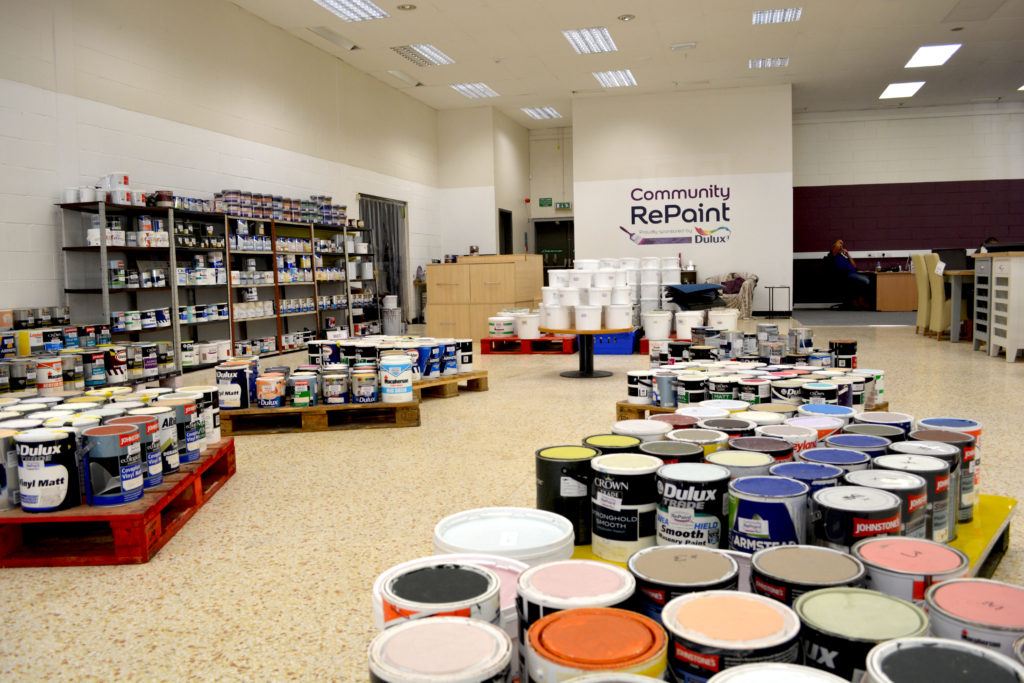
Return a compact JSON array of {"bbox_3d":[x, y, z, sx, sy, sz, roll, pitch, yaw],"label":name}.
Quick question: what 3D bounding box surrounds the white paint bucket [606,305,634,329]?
[{"bbox_3d":[0.930,-0.226,6.690,0.234,0.208,0.234,-1,5,0],"label":"white paint bucket"}]

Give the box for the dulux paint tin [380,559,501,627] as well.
[{"bbox_3d":[-0.111,0.507,1.253,0.183,0.230,0.183,-1,5,-6],"label":"dulux paint tin"}]

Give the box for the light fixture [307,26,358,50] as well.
[{"bbox_3d":[-2.400,-4.165,10.493,0.260,0.100,1.150,1,6,16],"label":"light fixture"}]

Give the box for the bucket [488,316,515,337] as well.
[{"bbox_3d":[-0.118,-0.161,8.830,0.295,0.230,0.295,-1,5,0],"label":"bucket"}]

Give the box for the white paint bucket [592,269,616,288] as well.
[{"bbox_3d":[0.803,-0.548,6.680,0.205,0.162,0.205,0,5,7],"label":"white paint bucket"}]

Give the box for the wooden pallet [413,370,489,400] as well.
[{"bbox_3d":[-0.893,0.304,5.973,1.200,0.144,0.800,4,7,42],"label":"wooden pallet"}]

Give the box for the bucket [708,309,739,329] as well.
[{"bbox_3d":[2.350,-0.206,8.522,0.330,0.285,0.330,-1,5,0],"label":"bucket"}]

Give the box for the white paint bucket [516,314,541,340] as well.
[{"bbox_3d":[0.195,-0.158,8.640,0.270,0.265,0.270,0,5,1],"label":"white paint bucket"}]

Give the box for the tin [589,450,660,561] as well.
[{"bbox_3d":[0.303,0.434,2.017,0.187,0.239,0.187,-1,6,0],"label":"tin"}]

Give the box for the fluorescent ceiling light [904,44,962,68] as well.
[{"bbox_3d":[6.547,-4.465,11.968,0.600,0.070,1.200,1,6,16],"label":"fluorescent ceiling light"}]

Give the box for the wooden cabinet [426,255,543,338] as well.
[{"bbox_3d":[-0.344,-0.598,10.387,1.252,1.125,1.067,1,6,21],"label":"wooden cabinet"}]

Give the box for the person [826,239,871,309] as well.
[{"bbox_3d":[6.566,-1.309,14.900,0.800,1.330,0.520,0,6,11],"label":"person"}]

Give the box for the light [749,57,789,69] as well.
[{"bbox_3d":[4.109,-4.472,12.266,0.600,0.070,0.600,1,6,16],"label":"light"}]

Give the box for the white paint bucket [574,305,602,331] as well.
[{"bbox_3d":[0.653,-0.210,6.541,0.234,0.210,0.234,-1,5,0],"label":"white paint bucket"}]

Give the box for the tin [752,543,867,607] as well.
[{"bbox_3d":[0.512,0.498,1.339,0.183,0.230,0.183,1,6,21],"label":"tin"}]

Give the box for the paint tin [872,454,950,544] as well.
[{"bbox_3d":[1.046,0.428,2.023,0.179,0.220,0.179,0,5,0],"label":"paint tin"}]

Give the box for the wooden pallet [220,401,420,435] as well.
[{"bbox_3d":[-1.219,0.419,4.885,1.200,0.145,0.800,-2,6,-10],"label":"wooden pallet"}]

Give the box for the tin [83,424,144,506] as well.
[{"bbox_3d":[-1.377,0.425,2.659,0.176,0.243,0.176,-1,6,0],"label":"tin"}]

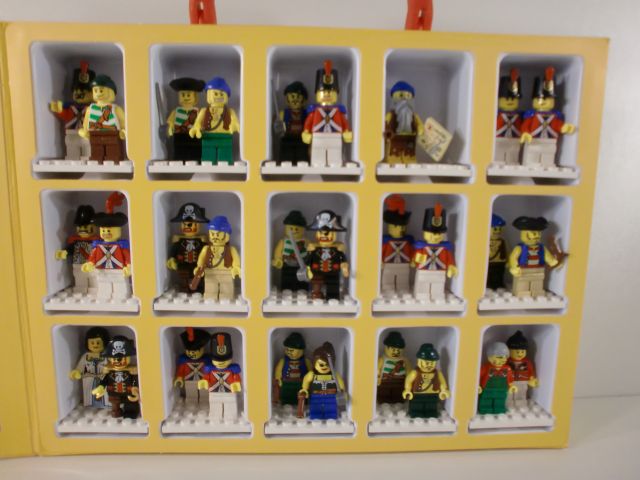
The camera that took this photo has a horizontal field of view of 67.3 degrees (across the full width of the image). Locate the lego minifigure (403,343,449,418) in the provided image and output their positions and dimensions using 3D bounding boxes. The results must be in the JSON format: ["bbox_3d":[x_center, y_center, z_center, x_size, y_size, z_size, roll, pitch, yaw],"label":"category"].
[{"bbox_3d":[0.058,0.078,0.268,0.025,0.042,0.016,0,10,-2],"label":"lego minifigure"}]

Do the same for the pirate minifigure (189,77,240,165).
[{"bbox_3d":[-0.051,-0.059,0.239,0.025,0.043,0.017,0,10,-2],"label":"pirate minifigure"}]

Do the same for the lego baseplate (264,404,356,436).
[{"bbox_3d":[-0.006,0.099,0.274,0.048,0.005,0.032,0,10,-2],"label":"lego baseplate"}]

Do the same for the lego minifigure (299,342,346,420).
[{"bbox_3d":[0.002,0.078,0.264,0.026,0.043,0.018,0,10,-2],"label":"lego minifigure"}]

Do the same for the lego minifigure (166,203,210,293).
[{"bbox_3d":[-0.072,0.004,0.265,0.026,0.049,0.015,0,10,-2],"label":"lego minifigure"}]

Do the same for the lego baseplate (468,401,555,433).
[{"bbox_3d":[0.104,0.098,0.279,0.048,0.005,0.032,0,10,-2],"label":"lego baseplate"}]

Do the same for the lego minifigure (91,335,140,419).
[{"bbox_3d":[-0.107,0.075,0.259,0.025,0.045,0.018,0,10,-2],"label":"lego minifigure"}]

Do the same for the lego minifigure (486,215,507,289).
[{"bbox_3d":[0.098,0.007,0.272,0.025,0.044,0.015,0,10,-2],"label":"lego minifigure"}]

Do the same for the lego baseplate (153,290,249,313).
[{"bbox_3d":[-0.062,0.032,0.264,0.048,0.005,0.032,0,10,-2],"label":"lego baseplate"}]

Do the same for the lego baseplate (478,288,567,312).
[{"bbox_3d":[0.105,0.031,0.267,0.048,0.005,0.032,0,10,-2],"label":"lego baseplate"}]

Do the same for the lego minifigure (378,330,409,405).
[{"bbox_3d":[0.042,0.075,0.283,0.025,0.042,0.016,0,10,-2],"label":"lego minifigure"}]

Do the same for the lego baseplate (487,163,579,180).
[{"bbox_3d":[0.107,-0.037,0.258,0.048,0.005,0.032,0,10,-2],"label":"lego baseplate"}]

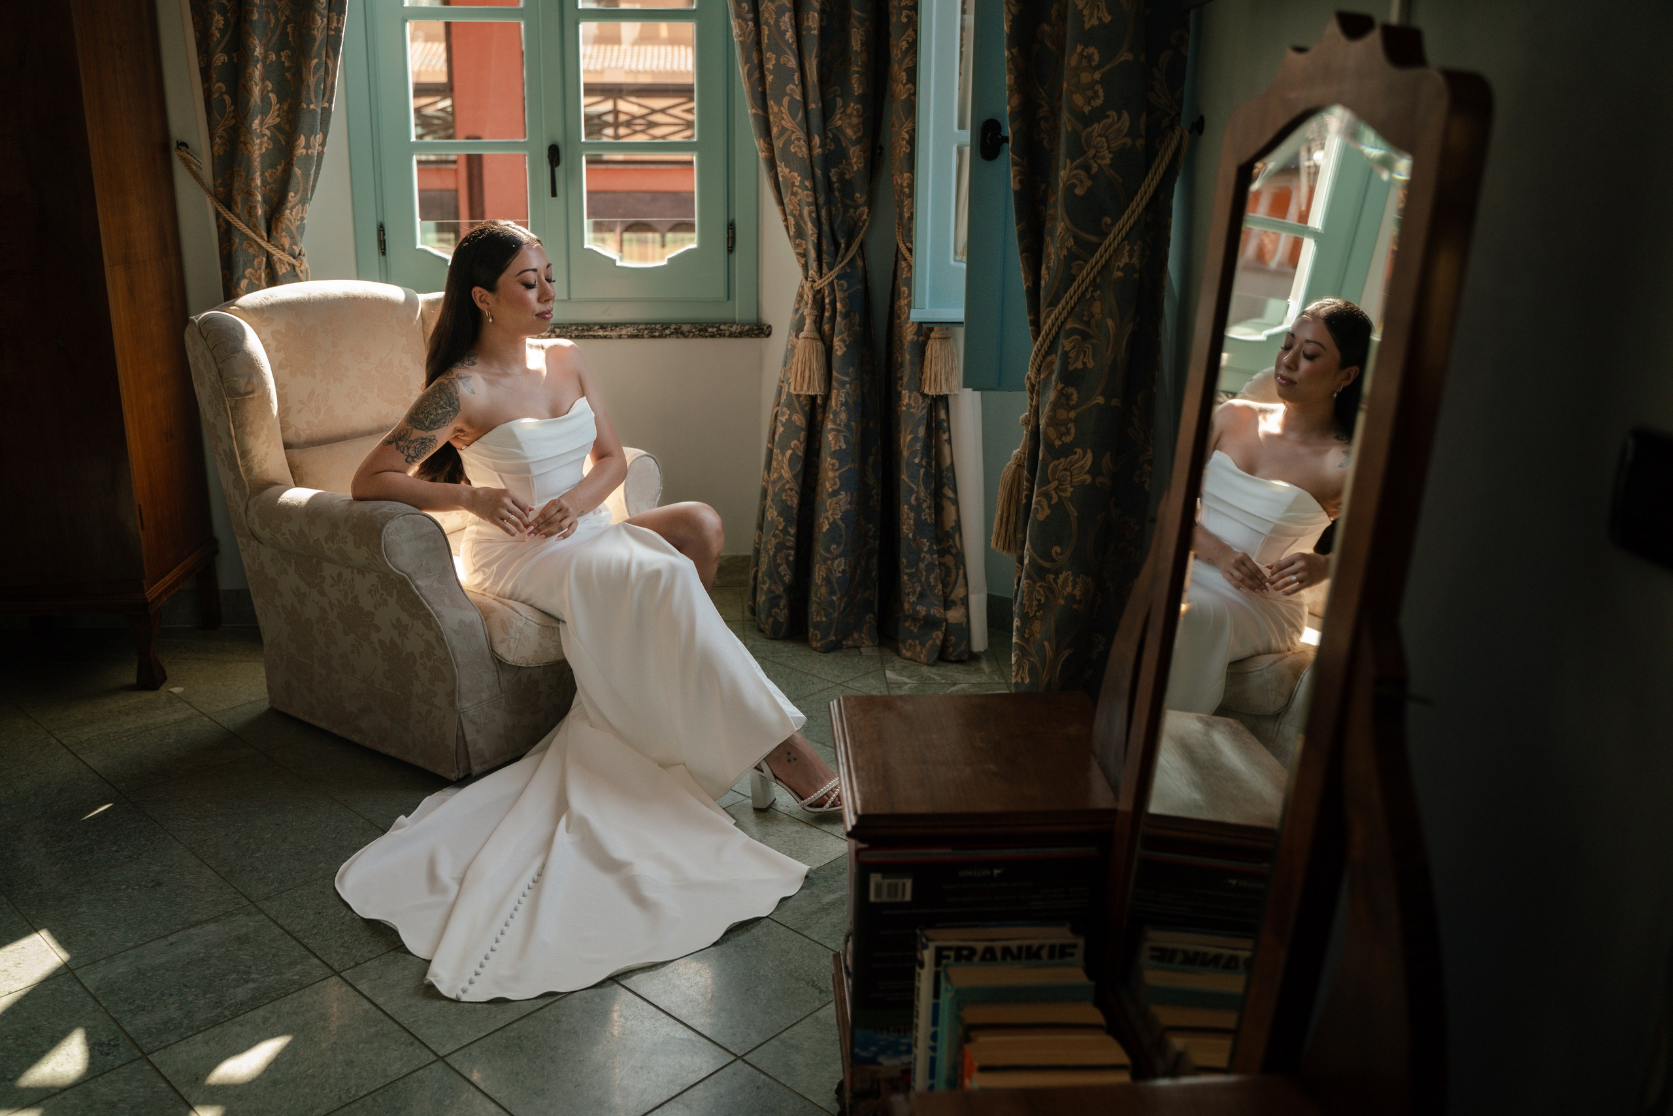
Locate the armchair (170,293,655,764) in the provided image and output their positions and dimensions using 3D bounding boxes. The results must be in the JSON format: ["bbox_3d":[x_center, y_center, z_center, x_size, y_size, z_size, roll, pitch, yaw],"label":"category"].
[{"bbox_3d":[-0.977,-0.135,3.114,0.891,0.972,0.734,12,19,32],"label":"armchair"}]

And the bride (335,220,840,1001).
[{"bbox_3d":[-0.585,-0.034,2.485,1.178,1.148,1.087,11,18,29],"label":"bride"}]

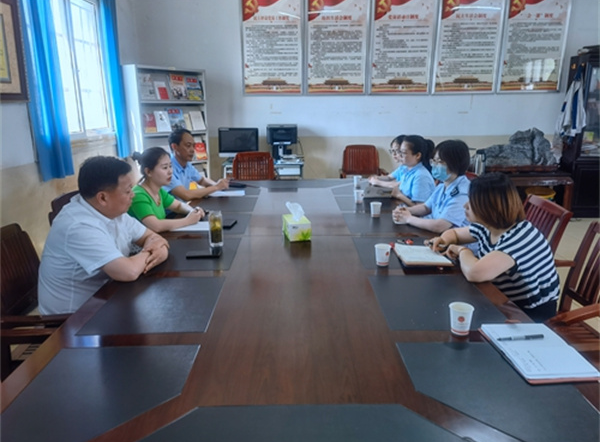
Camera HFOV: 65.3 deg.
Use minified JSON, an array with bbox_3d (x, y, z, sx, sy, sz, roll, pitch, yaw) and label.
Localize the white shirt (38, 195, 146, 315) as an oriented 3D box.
[{"bbox_3d":[-0.925,0.148,2.104,0.420,0.560,0.500,1,15,3],"label":"white shirt"}]

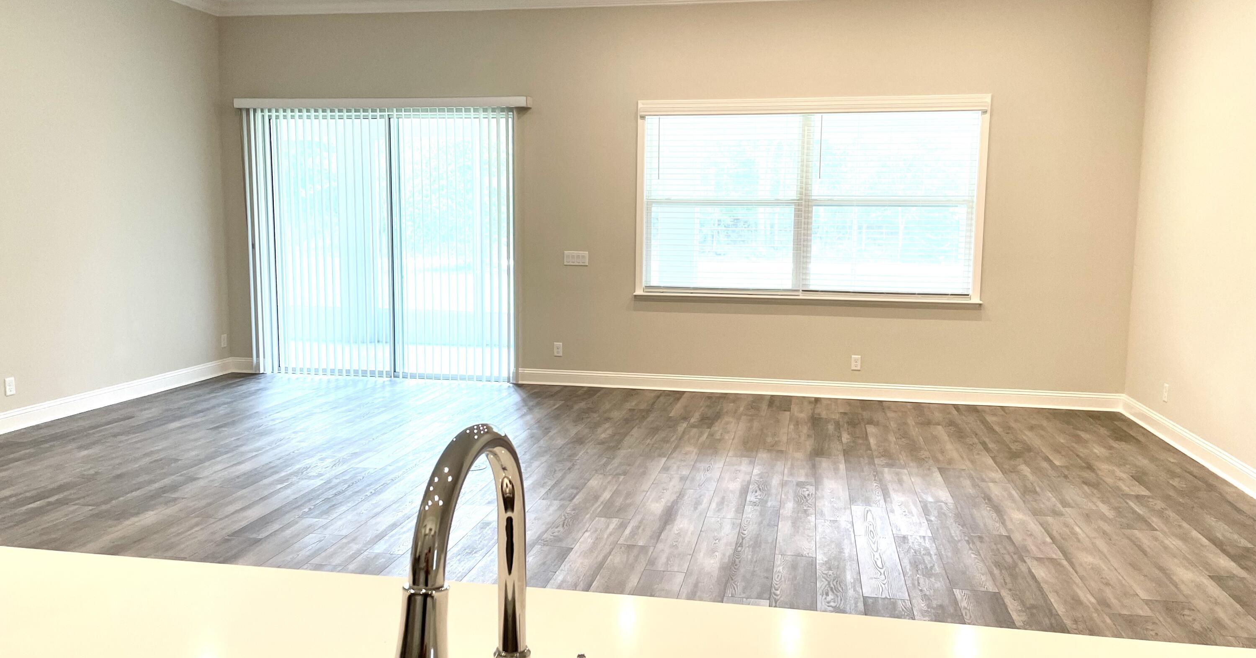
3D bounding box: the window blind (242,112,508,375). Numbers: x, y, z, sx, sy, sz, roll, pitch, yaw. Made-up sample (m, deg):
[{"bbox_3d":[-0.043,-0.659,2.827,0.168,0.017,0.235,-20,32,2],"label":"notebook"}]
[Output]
[{"bbox_3d":[-2.190,-0.730,8.241,2.491,2.350,0.100,2,7,11],"label":"window blind"}]

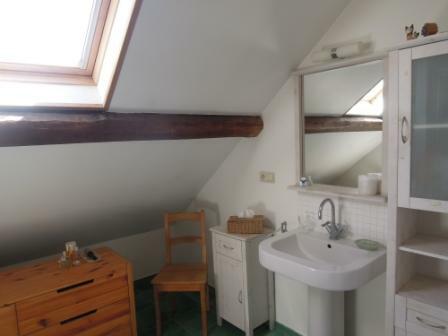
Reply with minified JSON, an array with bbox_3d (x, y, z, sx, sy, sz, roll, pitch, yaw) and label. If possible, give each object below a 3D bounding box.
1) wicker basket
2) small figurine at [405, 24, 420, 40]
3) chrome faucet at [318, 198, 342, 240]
[{"bbox_3d":[0.176,0.435,2.371,0.265,0.099,0.130,-1,6,12],"label":"wicker basket"},{"bbox_3d":[0.825,-0.594,1.362,0.056,0.063,0.040,3,8,40],"label":"small figurine"},{"bbox_3d":[0.649,0.329,1.937,0.178,0.267,0.140,-8,8,-41],"label":"chrome faucet"}]

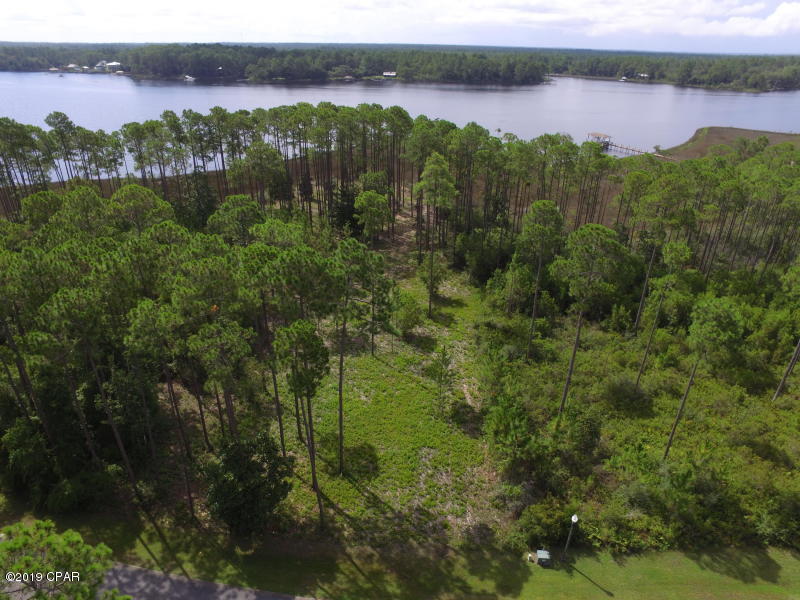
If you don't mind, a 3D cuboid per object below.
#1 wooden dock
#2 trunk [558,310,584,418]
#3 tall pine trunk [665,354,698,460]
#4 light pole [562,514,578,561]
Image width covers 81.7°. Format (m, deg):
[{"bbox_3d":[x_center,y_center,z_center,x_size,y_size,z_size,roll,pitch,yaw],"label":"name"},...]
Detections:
[{"bbox_3d":[79.983,-53.201,162.159,5.500,4.900,35.500,-12,31,-22],"label":"wooden dock"},{"bbox_3d":[14.328,5.924,39.061,0.360,12.510,0.360,0,29,0],"label":"trunk"},{"bbox_3d":[21.508,8.813,35.569,0.300,11.020,0.300,-3,28,0],"label":"tall pine trunk"},{"bbox_3d":[10.892,15.446,29.797,0.420,4.610,0.420,-2,28,0],"label":"light pole"}]

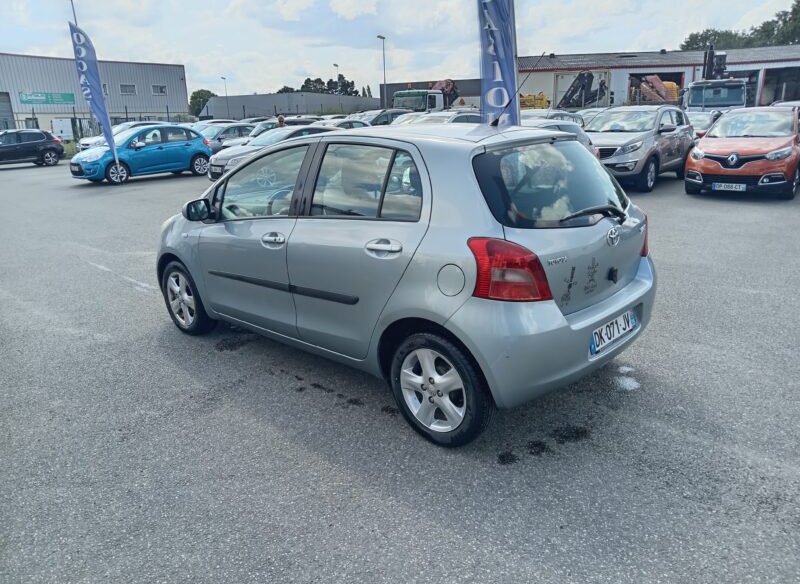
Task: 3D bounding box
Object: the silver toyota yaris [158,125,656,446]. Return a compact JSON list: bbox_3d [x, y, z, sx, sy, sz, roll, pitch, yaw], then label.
[{"bbox_3d":[-0.317,-0.400,4.125,3.750,1.530,1.700,13,22,41],"label":"silver toyota yaris"}]

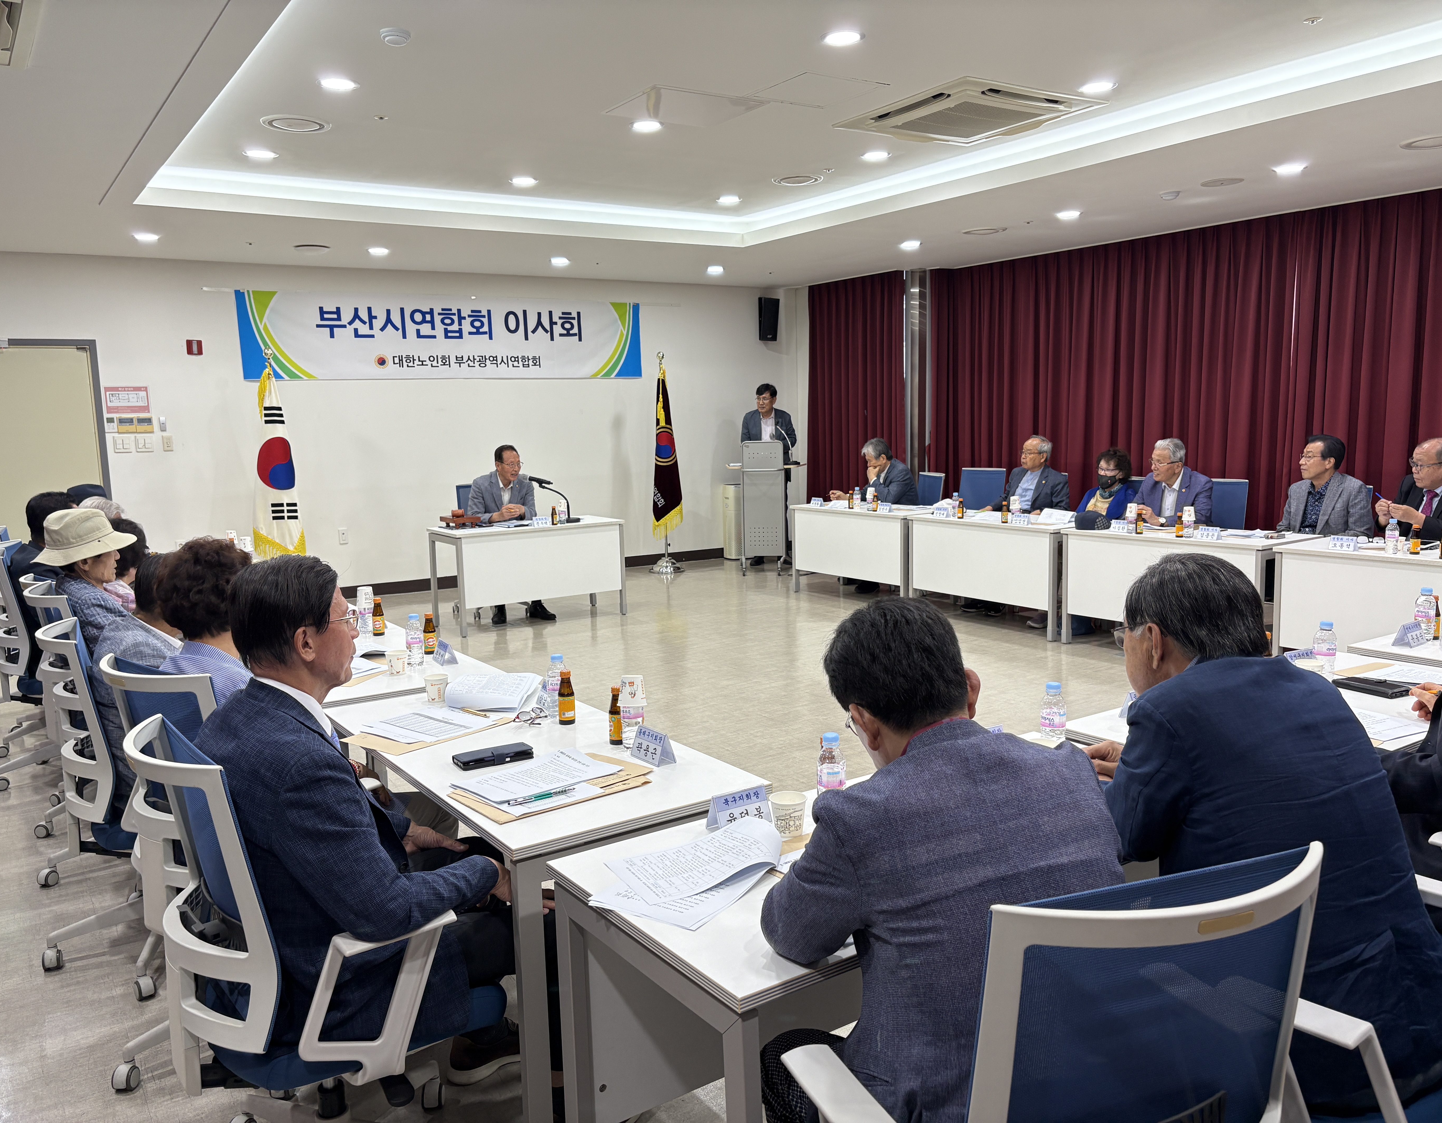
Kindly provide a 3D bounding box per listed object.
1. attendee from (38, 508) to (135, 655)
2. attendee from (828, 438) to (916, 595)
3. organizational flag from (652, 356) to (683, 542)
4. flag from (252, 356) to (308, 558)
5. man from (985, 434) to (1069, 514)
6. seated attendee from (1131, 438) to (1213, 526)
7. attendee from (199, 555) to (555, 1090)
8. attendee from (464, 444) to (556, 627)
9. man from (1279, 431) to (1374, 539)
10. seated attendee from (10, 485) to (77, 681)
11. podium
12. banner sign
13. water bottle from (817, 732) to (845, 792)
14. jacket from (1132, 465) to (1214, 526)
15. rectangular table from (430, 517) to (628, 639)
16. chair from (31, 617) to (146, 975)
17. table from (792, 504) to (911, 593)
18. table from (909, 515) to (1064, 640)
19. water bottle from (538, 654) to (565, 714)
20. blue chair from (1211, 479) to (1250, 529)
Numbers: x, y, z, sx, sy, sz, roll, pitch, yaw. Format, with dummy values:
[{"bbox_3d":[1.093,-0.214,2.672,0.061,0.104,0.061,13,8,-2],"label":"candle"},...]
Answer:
[{"bbox_3d":[-1.981,0.419,4.088,0.719,1.246,0.512,-7,9,-34],"label":"attendee"},{"bbox_3d":[1.281,-0.403,9.346,0.690,1.251,0.571,-3,8,-10],"label":"attendee"},{"bbox_3d":[-0.508,-1.092,10.732,0.266,1.753,0.197,-7,9,-34],"label":"organizational flag"},{"bbox_3d":[-3.350,-0.790,8.554,0.394,1.520,0.236,-7,9,-34],"label":"flag"},{"bbox_3d":[2.267,-0.272,8.315,0.780,1.290,0.560,-6,9,-31],"label":"man"},{"bbox_3d":[2.863,-0.160,7.248,0.739,1.256,0.542,-7,9,-34],"label":"seated attendee"},{"bbox_3d":[-0.690,0.605,2.308,0.709,1.280,0.542,-7,9,-34],"label":"attendee"},{"bbox_3d":[-1.614,-0.222,8.429,0.552,1.290,0.729,-7,9,-33],"label":"attendee"},{"bbox_3d":[3.520,-0.089,6.673,0.780,1.300,0.570,-6,9,-29],"label":"man"},{"bbox_3d":[-2.899,0.272,5.384,0.780,1.235,0.520,-6,9,-33],"label":"seated attendee"},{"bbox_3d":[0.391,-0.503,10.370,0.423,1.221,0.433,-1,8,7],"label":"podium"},{"bbox_3d":[-2.285,-1.967,9.929,3.689,0.702,0.020,-7,9,-34],"label":"banner sign"},{"bbox_3d":[0.220,0.422,2.229,0.057,0.172,0.057,-1,8,0],"label":"water bottle"},{"bbox_3d":[2.901,-0.320,7.304,0.433,0.650,0.532,-7,9,-34],"label":"jacket"},{"bbox_3d":[-1.432,0.088,8.440,1.350,0.724,0.600,-6,9,-33],"label":"rectangular table"},{"bbox_3d":[-1.671,0.654,3.332,0.621,0.965,0.611,-6,9,-31],"label":"chair"},{"bbox_3d":[1.232,-0.069,9.130,0.600,0.724,1.350,-6,9,-33],"label":"table"},{"bbox_3d":[1.976,0.068,7.770,0.605,0.719,1.308,-7,9,-34],"label":"table"},{"bbox_3d":[-0.443,0.333,3.006,0.062,0.167,0.062,-2,8,0],"label":"water bottle"},{"bbox_3d":[3.031,-0.030,7.315,0.611,0.965,0.611,-7,9,-34],"label":"blue chair"}]

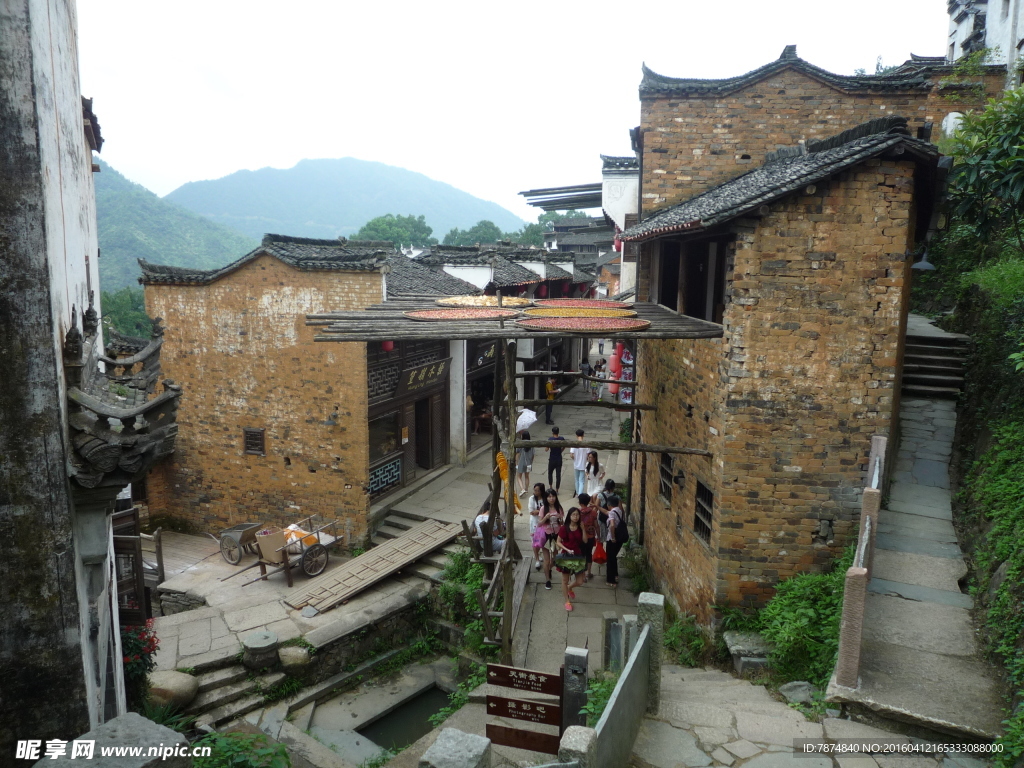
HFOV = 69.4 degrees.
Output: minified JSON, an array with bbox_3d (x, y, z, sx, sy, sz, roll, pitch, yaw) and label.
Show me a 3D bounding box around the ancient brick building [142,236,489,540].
[{"bbox_3d":[-4.825,-0.287,19.616,6.700,6.698,6.500,3,8,19],"label":"ancient brick building"}]

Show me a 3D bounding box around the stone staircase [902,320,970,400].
[{"bbox_3d":[8.025,-0.293,13.955,1.180,1.020,1.750,6,9,33],"label":"stone staircase"}]

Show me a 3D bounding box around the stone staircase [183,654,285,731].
[{"bbox_3d":[-4.263,4.580,11.269,1.300,0.480,1.250,-6,11,-39],"label":"stone staircase"}]

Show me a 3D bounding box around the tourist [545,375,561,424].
[{"bbox_3d":[1.448,0.601,26.879,0.450,1.700,0.450,1,8,7],"label":"tourist"}]

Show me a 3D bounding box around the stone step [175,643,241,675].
[{"bbox_3d":[-4.761,4.361,11.712,1.000,0.160,0.360,-5,10,-32],"label":"stone step"}]

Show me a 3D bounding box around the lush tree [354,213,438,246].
[{"bbox_3d":[-10.373,-10.616,65.612,7.400,9.000,7.000,1,8,0],"label":"lush tree"}]

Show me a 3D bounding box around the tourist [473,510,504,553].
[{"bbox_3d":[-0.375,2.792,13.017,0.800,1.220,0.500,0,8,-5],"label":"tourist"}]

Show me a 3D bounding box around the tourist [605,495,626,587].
[{"bbox_3d":[1.789,2.650,12.743,0.400,1.580,0.460,3,8,20],"label":"tourist"}]

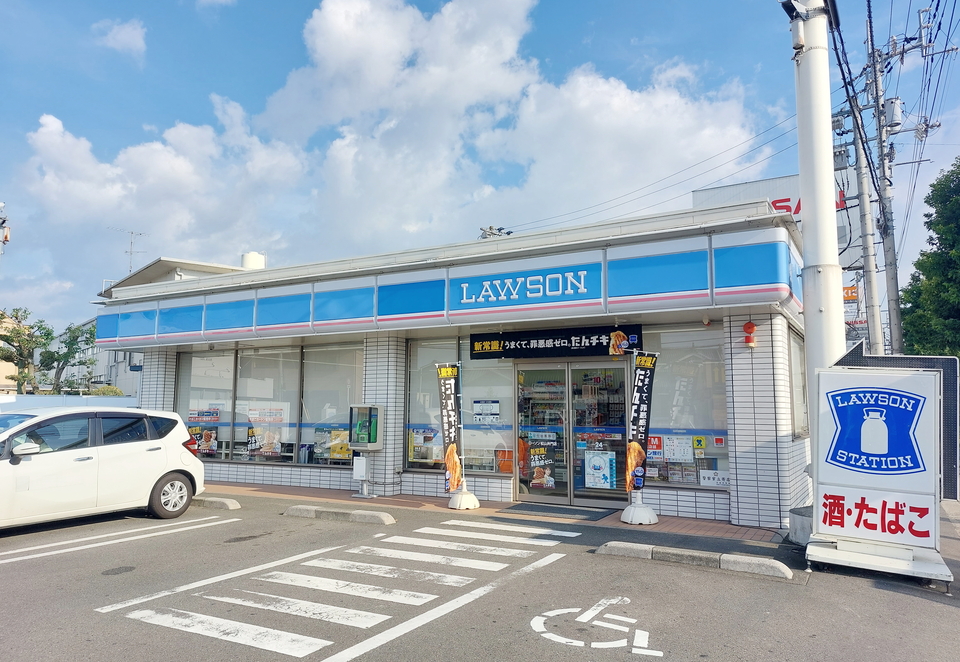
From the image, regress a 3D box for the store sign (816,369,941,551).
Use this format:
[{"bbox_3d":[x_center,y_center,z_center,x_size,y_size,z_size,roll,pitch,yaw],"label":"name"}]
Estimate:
[{"bbox_3d":[3.694,1.158,6.226,1.000,1.580,0.250,0,-6,29],"label":"store sign"}]

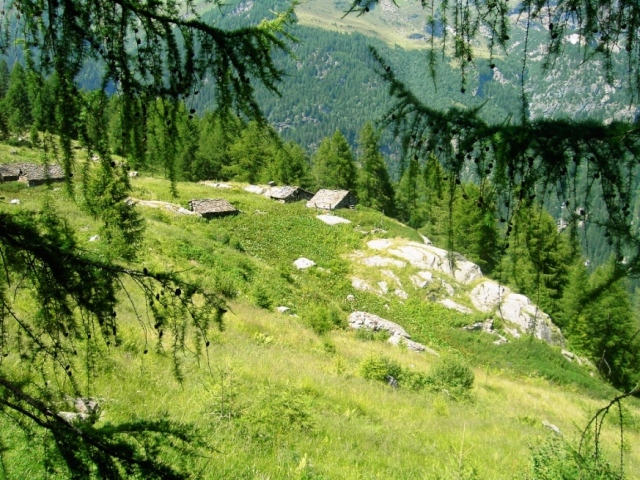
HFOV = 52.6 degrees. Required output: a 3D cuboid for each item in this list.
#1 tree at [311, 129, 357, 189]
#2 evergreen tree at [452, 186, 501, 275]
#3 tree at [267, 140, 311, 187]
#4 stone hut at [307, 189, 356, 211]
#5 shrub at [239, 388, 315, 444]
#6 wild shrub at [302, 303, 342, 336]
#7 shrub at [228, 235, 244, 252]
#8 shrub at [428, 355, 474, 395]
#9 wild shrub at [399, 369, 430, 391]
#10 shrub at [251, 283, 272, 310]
[{"bbox_3d":[2.062,-10.734,92.000,6.200,10.000,6.000,0,14,0],"label":"tree"},{"bbox_3d":[14.658,-0.613,61.000,4.800,10.000,4.700,0,14,0],"label":"evergreen tree"},{"bbox_3d":[-4.604,-11.472,101.000,6.800,8.500,6.500,-1,12,0],"label":"tree"},{"bbox_3d":[1.808,-5.633,90.000,4.700,2.750,6.000,7,14,32],"label":"stone hut"},{"bbox_3d":[-0.941,3.819,14.000,1.600,1.000,1.350,-1,12,0],"label":"shrub"},{"bbox_3d":[0.108,3.440,28.000,1.700,1.100,1.500,-1,12,0],"label":"wild shrub"},{"bbox_3d":[-6.968,0.292,54.000,1.340,1.350,1.250,-1,12,0],"label":"shrub"},{"bbox_3d":[4.064,4.172,20.000,1.420,1.080,1.300,-1,12,0],"label":"shrub"},{"bbox_3d":[3.286,4.850,22.500,1.100,0.720,0.950,0,14,0],"label":"wild shrub"},{"bbox_3d":[-2.893,2.794,32.000,1.100,1.350,1.050,0,14,0],"label":"shrub"}]

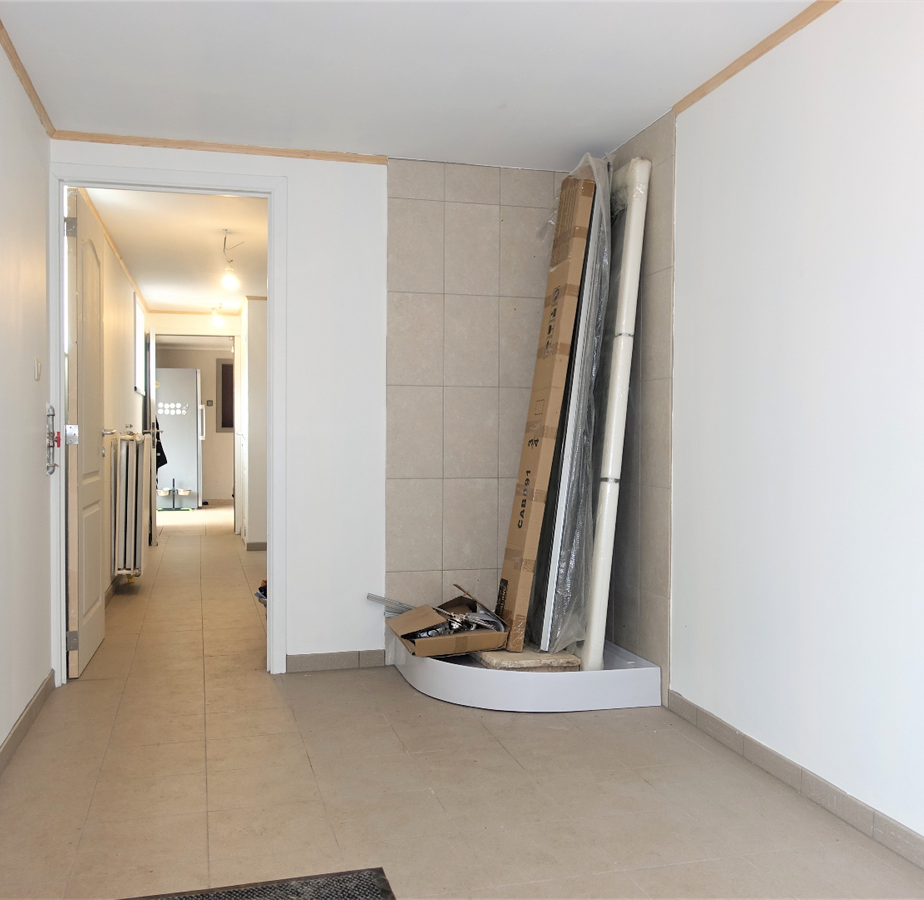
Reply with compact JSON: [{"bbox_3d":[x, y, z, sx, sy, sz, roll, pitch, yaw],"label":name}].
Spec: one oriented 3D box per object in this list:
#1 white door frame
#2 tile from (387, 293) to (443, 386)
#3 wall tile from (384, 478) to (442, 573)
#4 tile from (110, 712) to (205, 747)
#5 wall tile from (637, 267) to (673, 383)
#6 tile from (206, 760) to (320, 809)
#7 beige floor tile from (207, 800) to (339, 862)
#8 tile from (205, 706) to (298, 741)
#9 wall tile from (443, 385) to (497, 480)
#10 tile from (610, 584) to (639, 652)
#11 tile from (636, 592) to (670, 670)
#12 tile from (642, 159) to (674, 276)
[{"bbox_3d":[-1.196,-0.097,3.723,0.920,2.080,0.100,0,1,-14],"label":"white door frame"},{"bbox_3d":[-0.202,-0.478,3.919,0.250,0.400,0.010,0,1,-14],"label":"tile"},{"bbox_3d":[-0.204,0.328,3.939,0.253,0.405,0.010,0,1,-16],"label":"wall tile"},{"bbox_3d":[-1.031,0.959,3.060,0.302,0.010,0.302,0,1,-16],"label":"tile"},{"bbox_3d":[0.733,-0.462,3.362,0.010,0.400,0.227,0,1,-16],"label":"wall tile"},{"bbox_3d":[-0.559,0.953,2.535,0.303,0.012,0.288,0,1,-16],"label":"tile"},{"bbox_3d":[-0.479,0.949,2.242,0.301,0.010,0.286,0,1,-16],"label":"beige floor tile"},{"bbox_3d":[-0.737,0.961,3.152,0.302,0.010,0.300,0,1,-15],"label":"tile"},{"bbox_3d":[0.041,-0.074,3.946,0.253,0.400,0.010,0,1,-16],"label":"wall tile"},{"bbox_3d":[0.663,0.747,3.640,0.010,0.405,0.253,0,1,-16],"label":"tile"},{"bbox_3d":[0.730,0.742,3.402,0.012,0.401,0.230,0,1,-16],"label":"tile"},{"bbox_3d":[0.739,-0.869,3.376,0.010,0.405,0.253,0,1,-16],"label":"tile"}]

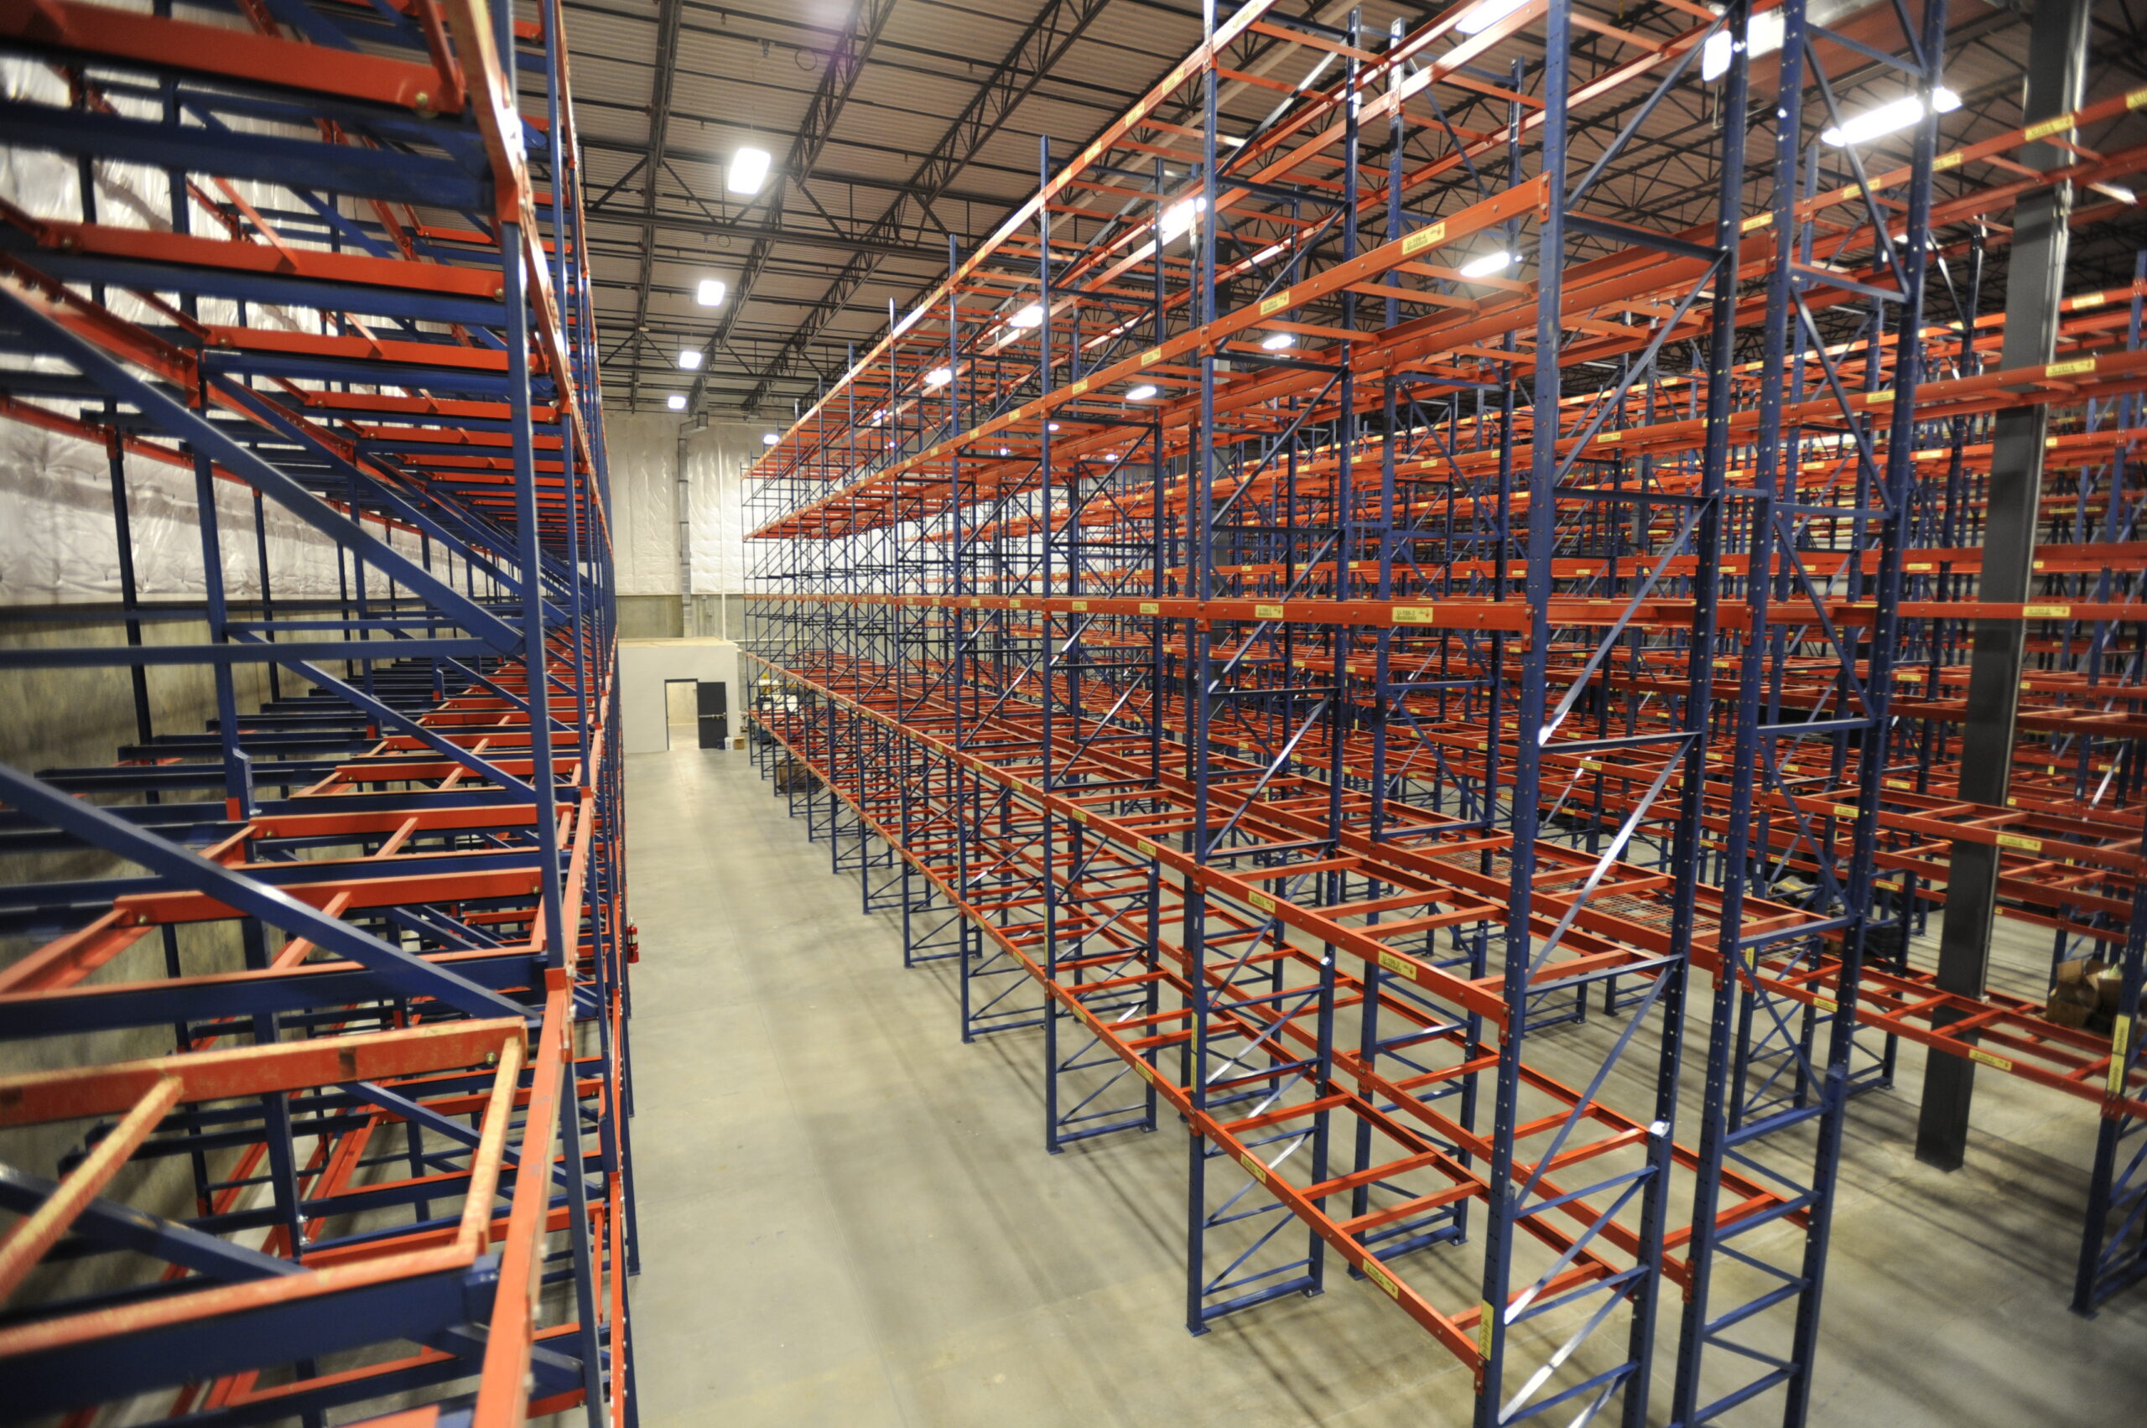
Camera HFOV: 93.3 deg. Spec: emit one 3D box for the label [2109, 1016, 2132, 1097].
[{"bbox_3d":[6.960,2.270,6.740,0.005,0.530,0.064,-3,7,-24],"label":"label"}]

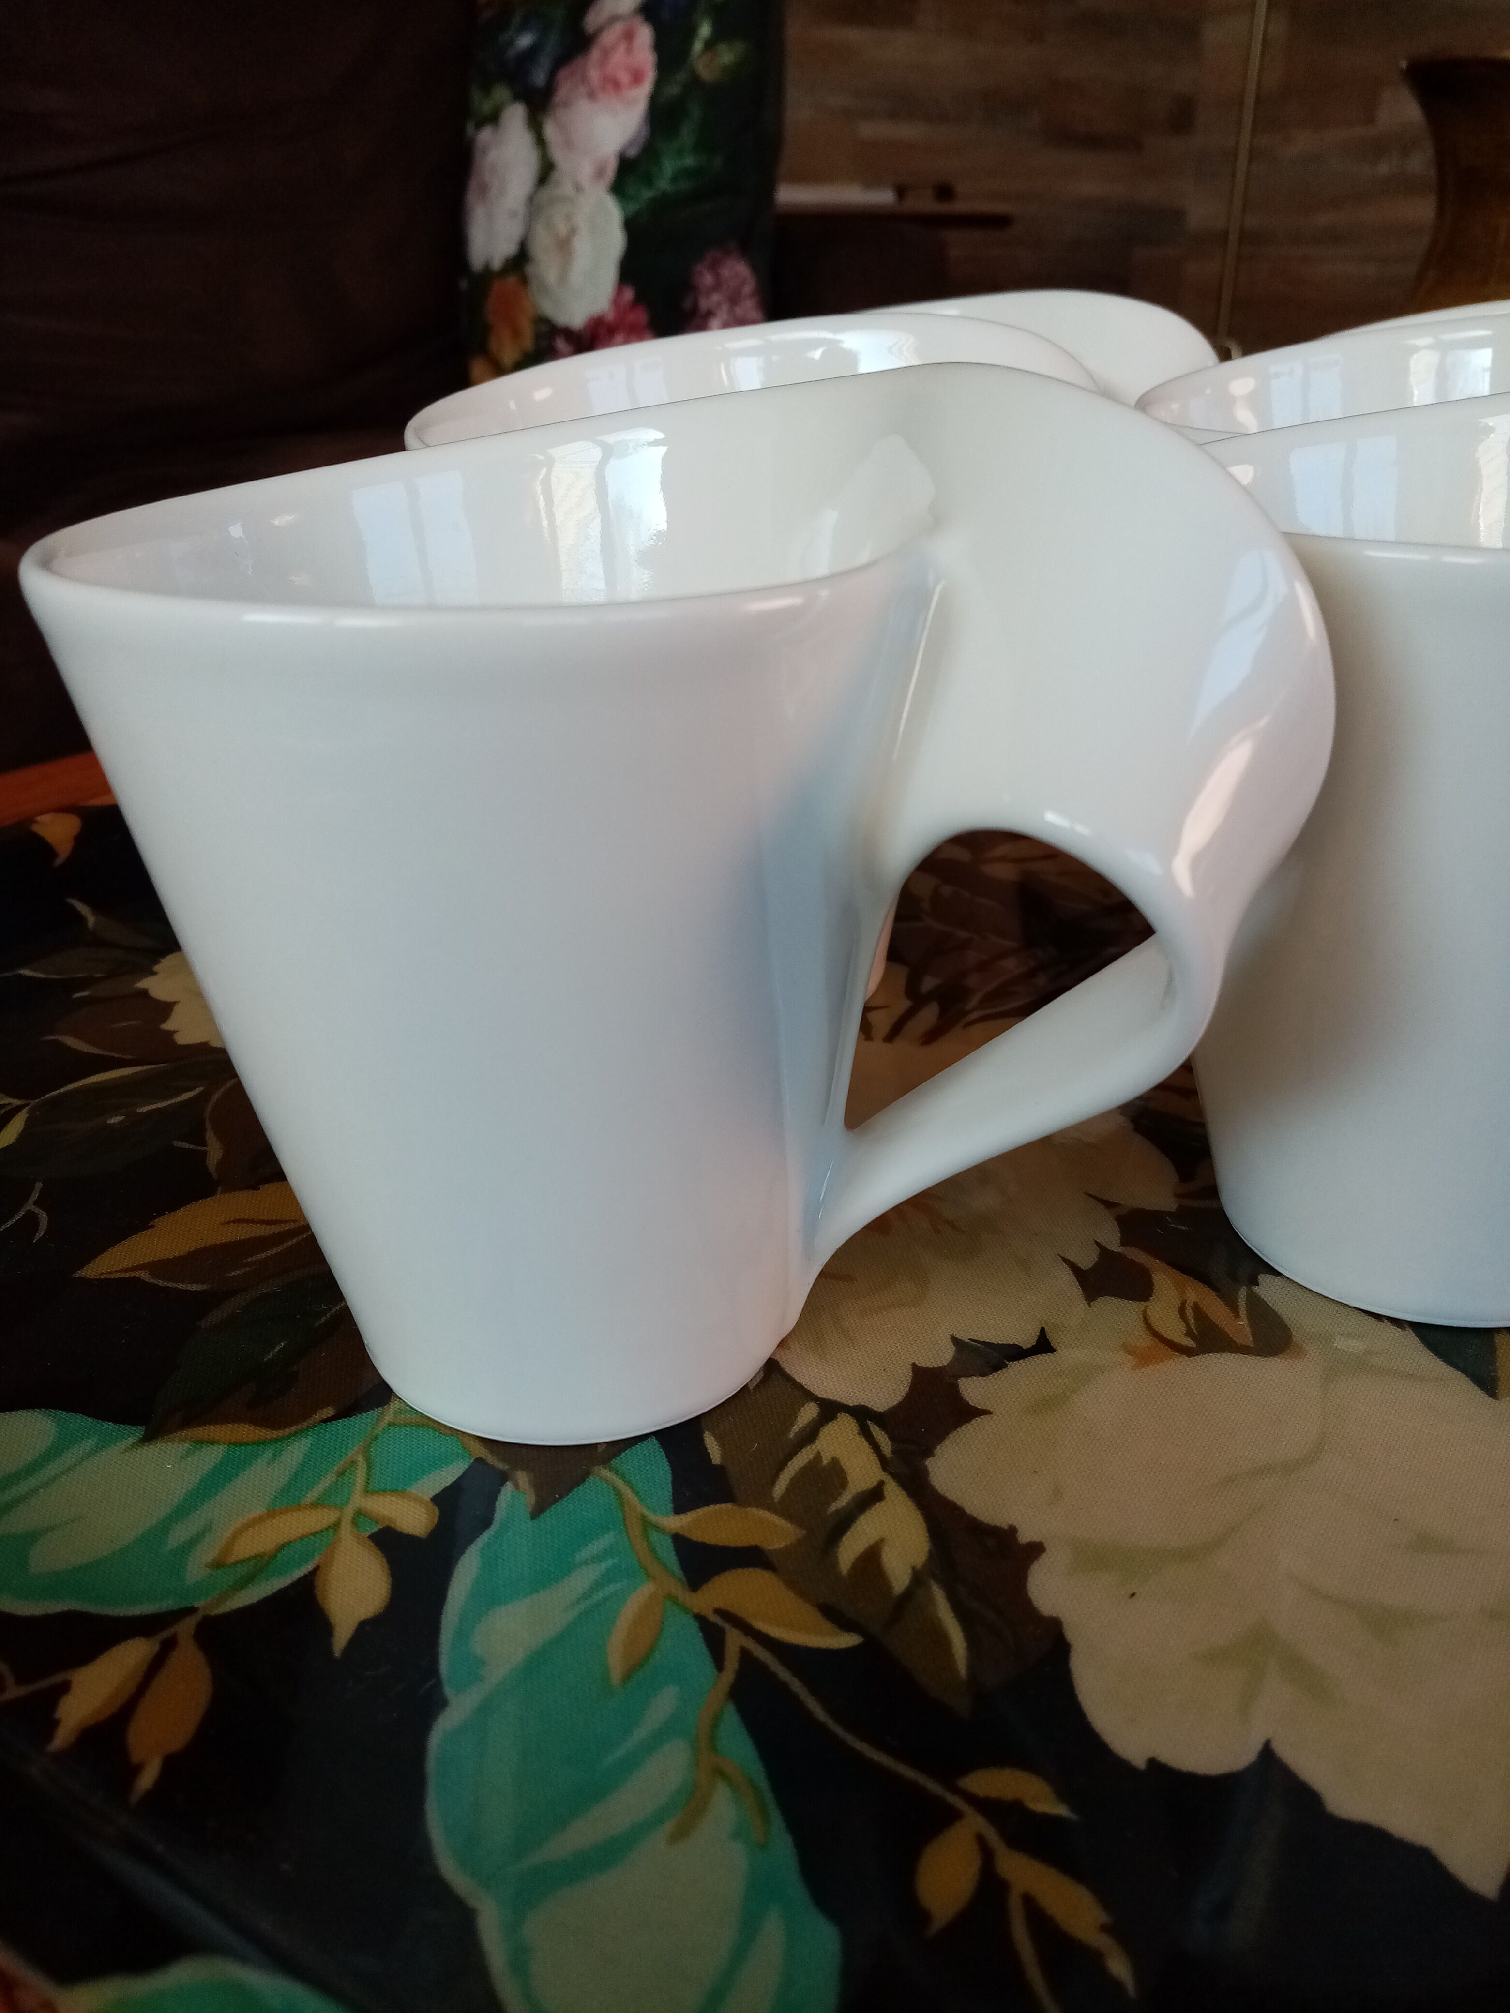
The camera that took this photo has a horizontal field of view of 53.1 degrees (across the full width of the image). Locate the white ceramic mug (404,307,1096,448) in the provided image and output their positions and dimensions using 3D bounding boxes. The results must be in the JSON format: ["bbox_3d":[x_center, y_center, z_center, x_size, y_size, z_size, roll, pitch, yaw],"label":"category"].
[{"bbox_3d":[0.006,-0.066,0.276,0.132,0.112,0.097,1,27,1],"label":"white ceramic mug"}]

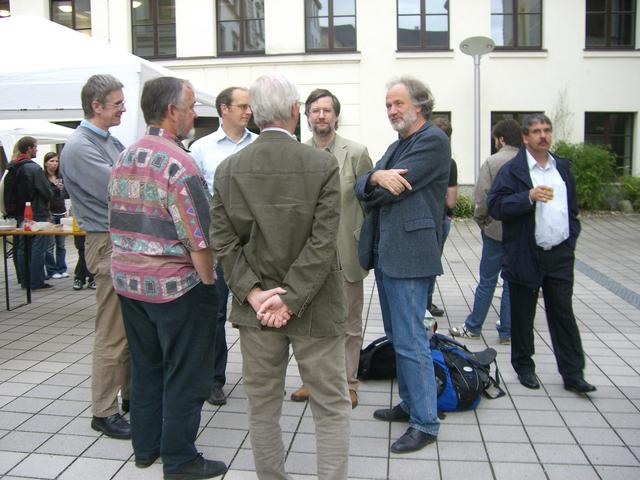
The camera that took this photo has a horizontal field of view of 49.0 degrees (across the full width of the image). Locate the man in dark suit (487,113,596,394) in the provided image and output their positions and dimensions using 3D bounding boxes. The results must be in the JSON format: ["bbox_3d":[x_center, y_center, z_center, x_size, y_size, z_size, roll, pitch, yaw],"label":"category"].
[{"bbox_3d":[1.375,0.079,4.363,0.600,1.718,0.410,-3,7,-30],"label":"man in dark suit"}]

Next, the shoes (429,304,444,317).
[{"bbox_3d":[1.039,0.647,6.483,0.290,0.110,0.110,2,7,12],"label":"shoes"}]

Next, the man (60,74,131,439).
[{"bbox_3d":[-1.116,0.075,3.673,0.430,1.844,0.500,2,7,16],"label":"man"}]

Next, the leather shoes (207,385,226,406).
[{"bbox_3d":[-0.613,0.890,4.221,0.110,0.110,0.300,0,6,-7],"label":"leather shoes"}]

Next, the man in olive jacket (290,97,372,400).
[{"bbox_3d":[0.039,0.034,4.165,0.560,1.832,0.380,1,6,6],"label":"man in olive jacket"}]

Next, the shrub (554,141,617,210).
[{"bbox_3d":[6.099,-1.487,16.200,1.550,1.600,1.400,0,6,0],"label":"shrub"}]

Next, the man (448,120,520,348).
[{"bbox_3d":[1.349,-0.078,5.593,0.520,1.755,0.550,6,8,41],"label":"man"}]

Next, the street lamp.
[{"bbox_3d":[3.483,-2.481,15.829,0.760,4.100,0.620,2,7,11],"label":"street lamp"}]

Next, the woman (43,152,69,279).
[{"bbox_3d":[-3.278,-0.310,8.741,0.440,1.546,0.340,-2,7,-18],"label":"woman"}]

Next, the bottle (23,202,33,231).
[{"bbox_3d":[-2.768,-0.218,6.650,0.075,0.260,0.070,-1,7,-11],"label":"bottle"}]

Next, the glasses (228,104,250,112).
[{"bbox_3d":[-0.490,-0.774,4.120,0.140,0.045,0.140,4,7,30],"label":"glasses"}]

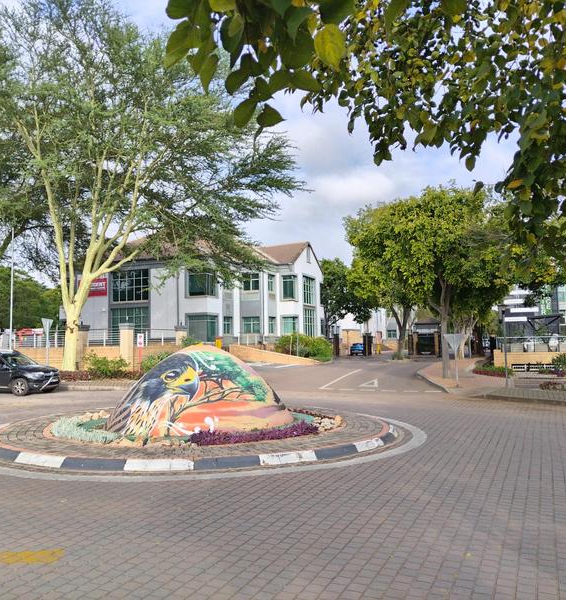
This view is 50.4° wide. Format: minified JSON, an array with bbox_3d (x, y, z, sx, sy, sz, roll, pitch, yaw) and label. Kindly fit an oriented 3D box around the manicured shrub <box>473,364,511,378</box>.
[{"bbox_3d":[10.062,3.451,29.000,1.600,0.550,2.000,-1,-4,0],"label":"manicured shrub"}]

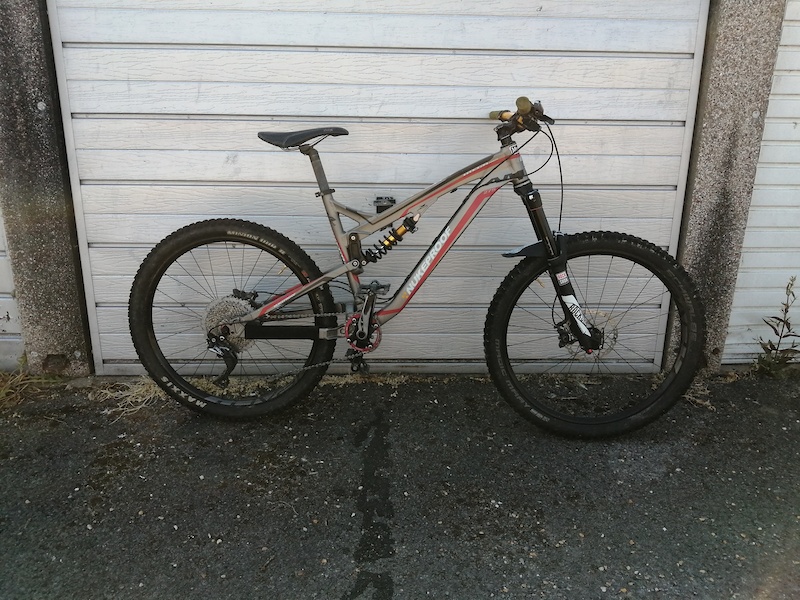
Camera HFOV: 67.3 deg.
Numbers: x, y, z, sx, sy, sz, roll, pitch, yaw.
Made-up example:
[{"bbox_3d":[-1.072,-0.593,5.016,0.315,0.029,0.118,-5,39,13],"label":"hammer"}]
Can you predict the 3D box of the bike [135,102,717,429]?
[{"bbox_3d":[0.040,-0.075,1.930,1.895,1.070,0.770,2,15,3],"label":"bike"}]

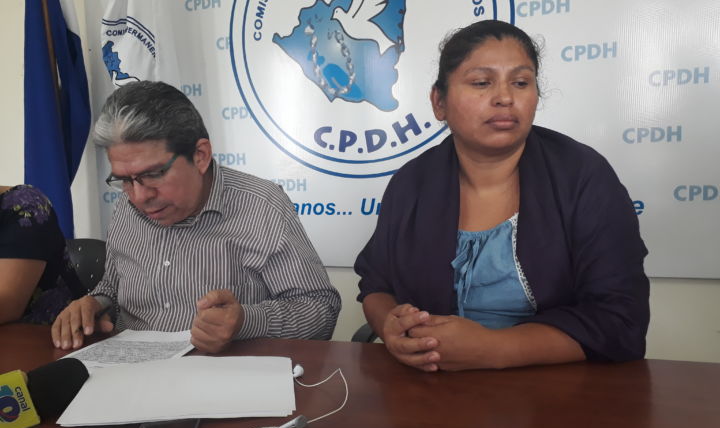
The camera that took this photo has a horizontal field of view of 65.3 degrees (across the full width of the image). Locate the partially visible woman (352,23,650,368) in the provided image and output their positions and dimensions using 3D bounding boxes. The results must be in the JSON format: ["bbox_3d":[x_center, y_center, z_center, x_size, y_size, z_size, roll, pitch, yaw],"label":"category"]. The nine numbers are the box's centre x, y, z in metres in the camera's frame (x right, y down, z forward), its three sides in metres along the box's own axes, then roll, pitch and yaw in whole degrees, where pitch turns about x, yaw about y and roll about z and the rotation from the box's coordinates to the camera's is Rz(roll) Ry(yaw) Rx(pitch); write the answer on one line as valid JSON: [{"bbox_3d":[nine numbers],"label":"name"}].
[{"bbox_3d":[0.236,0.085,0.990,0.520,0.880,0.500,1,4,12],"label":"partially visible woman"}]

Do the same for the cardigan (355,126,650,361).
[{"bbox_3d":[0.238,0.065,1.000,0.510,0.470,0.350,1,4,13],"label":"cardigan"}]

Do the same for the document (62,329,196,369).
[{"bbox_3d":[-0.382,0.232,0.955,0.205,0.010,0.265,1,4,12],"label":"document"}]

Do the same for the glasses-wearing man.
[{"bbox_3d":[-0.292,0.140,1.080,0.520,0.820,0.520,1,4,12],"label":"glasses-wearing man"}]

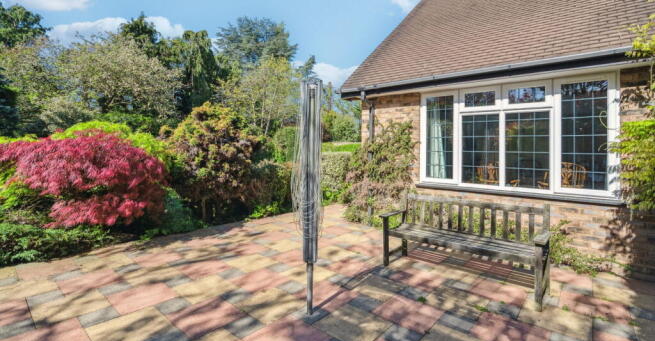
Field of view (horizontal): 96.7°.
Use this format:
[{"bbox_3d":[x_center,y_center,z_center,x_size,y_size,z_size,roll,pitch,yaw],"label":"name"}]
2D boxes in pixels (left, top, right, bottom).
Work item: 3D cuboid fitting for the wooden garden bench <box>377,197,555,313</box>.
[{"bbox_3d":[1.420,0.741,3.155,1.548,0.851,0.576,3,3,44],"label":"wooden garden bench"}]

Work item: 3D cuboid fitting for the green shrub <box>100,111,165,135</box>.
[{"bbox_3d":[-5.600,-0.420,8.500,2.300,2.600,2.100,-1,2,-34],"label":"green shrub"}]

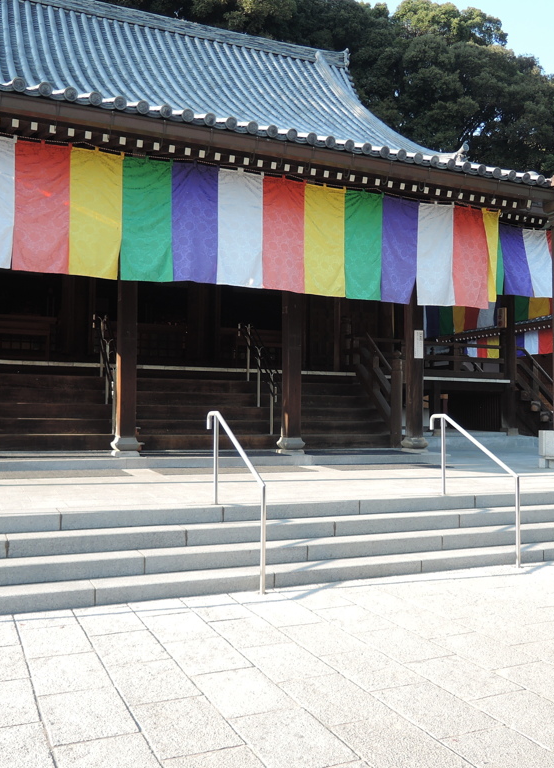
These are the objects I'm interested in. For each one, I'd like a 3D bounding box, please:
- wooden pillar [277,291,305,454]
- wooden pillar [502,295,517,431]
[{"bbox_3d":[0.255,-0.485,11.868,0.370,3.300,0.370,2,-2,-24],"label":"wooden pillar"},{"bbox_3d":[5.334,-0.681,16.316,0.260,3.600,0.260,2,-2,-24],"label":"wooden pillar"}]

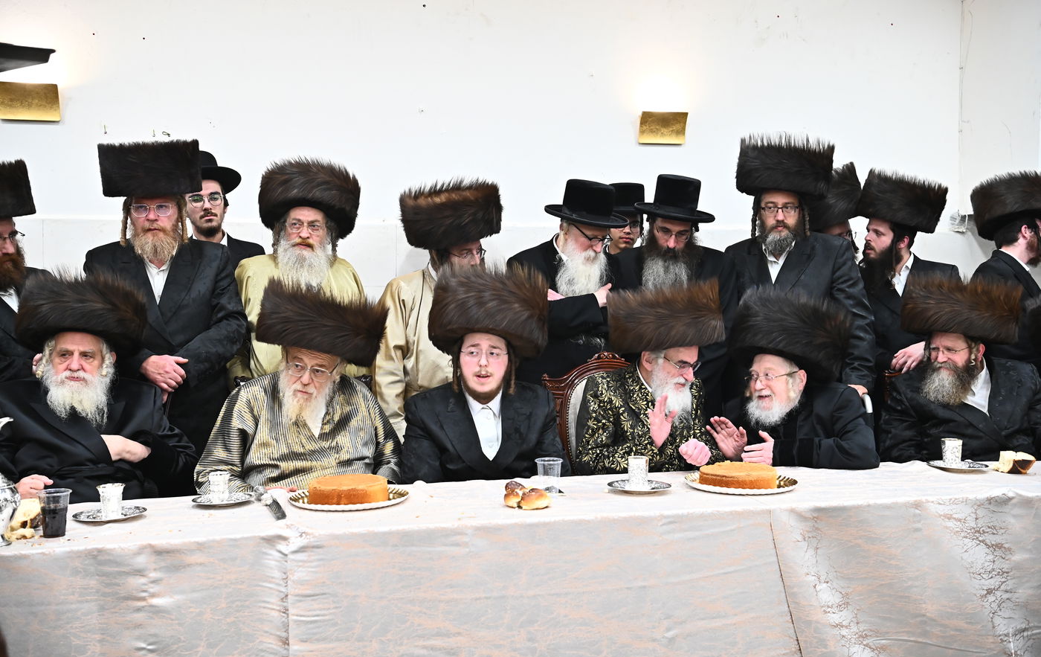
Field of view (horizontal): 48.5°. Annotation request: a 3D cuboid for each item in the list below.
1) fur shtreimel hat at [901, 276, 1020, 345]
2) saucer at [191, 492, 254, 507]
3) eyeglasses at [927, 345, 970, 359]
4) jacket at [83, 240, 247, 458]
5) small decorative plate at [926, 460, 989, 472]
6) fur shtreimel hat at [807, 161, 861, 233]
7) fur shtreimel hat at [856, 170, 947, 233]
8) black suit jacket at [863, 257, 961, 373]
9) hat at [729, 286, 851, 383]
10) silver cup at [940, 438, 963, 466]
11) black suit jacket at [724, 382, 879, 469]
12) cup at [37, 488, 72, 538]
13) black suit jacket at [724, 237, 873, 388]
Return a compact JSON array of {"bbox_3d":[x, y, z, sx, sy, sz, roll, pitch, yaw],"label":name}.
[{"bbox_3d":[1.410,-0.055,3.700,0.342,0.173,0.342,7,-2,0],"label":"fur shtreimel hat"},{"bbox_3d":[-0.748,0.430,2.900,0.156,0.018,0.156,-1,2,-14],"label":"saucer"},{"bbox_3d":[1.436,0.073,3.789,0.140,0.040,0.140,-6,5,-25],"label":"eyeglasses"},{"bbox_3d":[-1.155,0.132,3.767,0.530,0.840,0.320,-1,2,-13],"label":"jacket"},{"bbox_3d":[1.312,0.414,3.470,0.178,0.016,0.178,0,3,0],"label":"small decorative plate"},{"bbox_3d":[1.128,-0.498,4.420,0.315,0.178,0.315,-16,0,25],"label":"fur shtreimel hat"},{"bbox_3d":[1.469,-0.489,4.450,0.306,0.178,0.306,15,0,-31],"label":"fur shtreimel hat"},{"bbox_3d":[1.502,0.124,4.469,0.500,0.800,0.340,3,3,38],"label":"black suit jacket"},{"bbox_3d":[0.802,0.017,3.450,0.350,0.185,0.360,9,-5,30],"label":"hat"},{"bbox_3d":[1.258,0.361,3.368,0.062,0.071,0.062,0,3,0],"label":"silver cup"},{"bbox_3d":[0.849,0.462,3.514,0.520,0.600,0.480,2,3,30],"label":"black suit jacket"},{"bbox_3d":[-0.986,0.392,2.445,0.074,0.092,0.074,0,3,-17],"label":"cup"},{"bbox_3d":[0.994,0.095,4.159,0.540,0.880,0.320,1,3,18],"label":"black suit jacket"}]

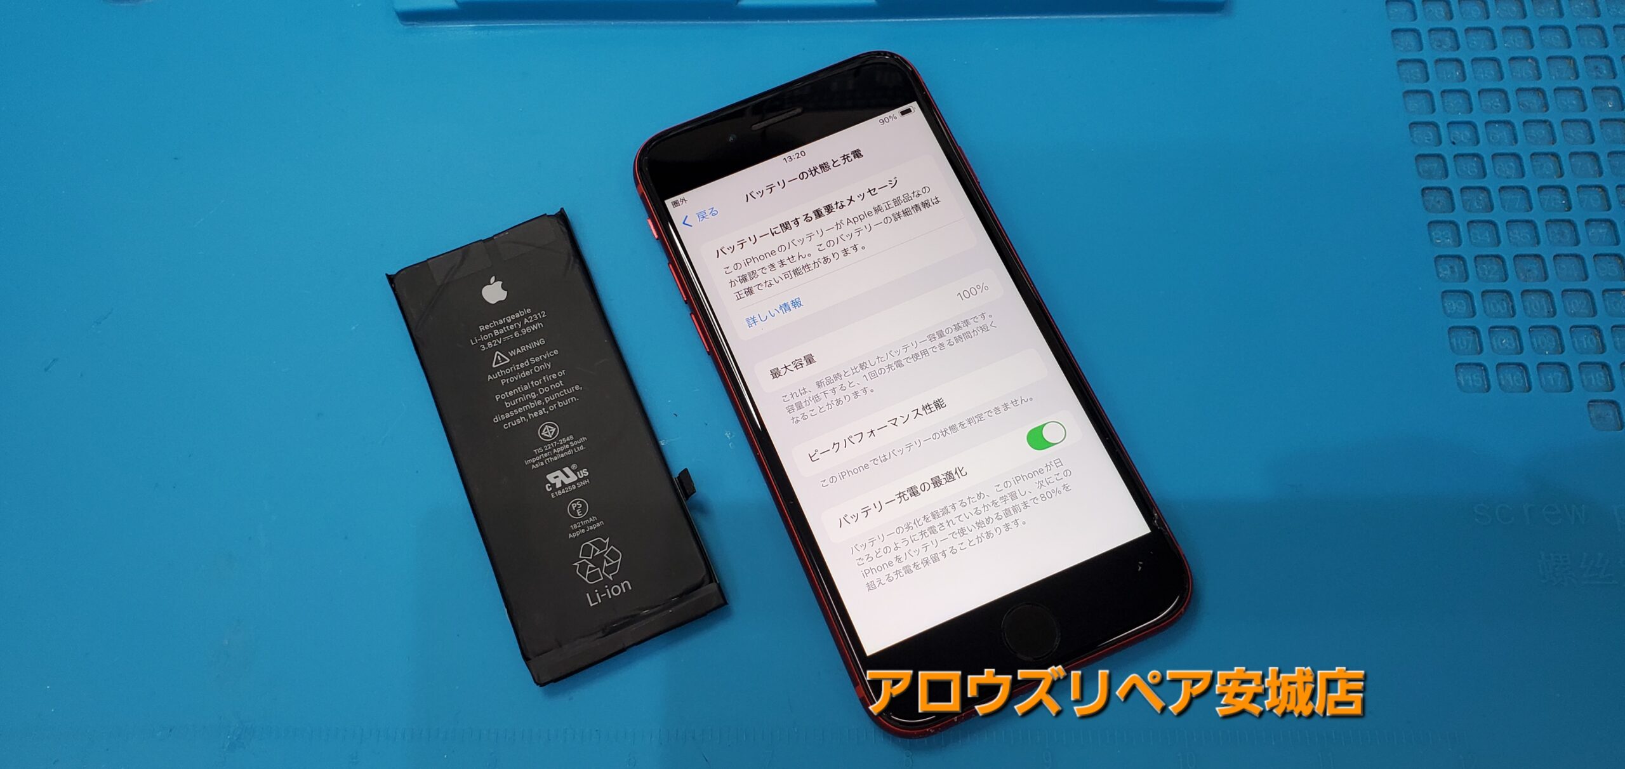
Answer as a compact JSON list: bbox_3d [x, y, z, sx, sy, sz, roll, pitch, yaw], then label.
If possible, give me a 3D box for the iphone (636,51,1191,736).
[{"bbox_3d":[0.016,-0.005,0.219,0.067,0.007,0.138,-23,70,-6],"label":"iphone"}]

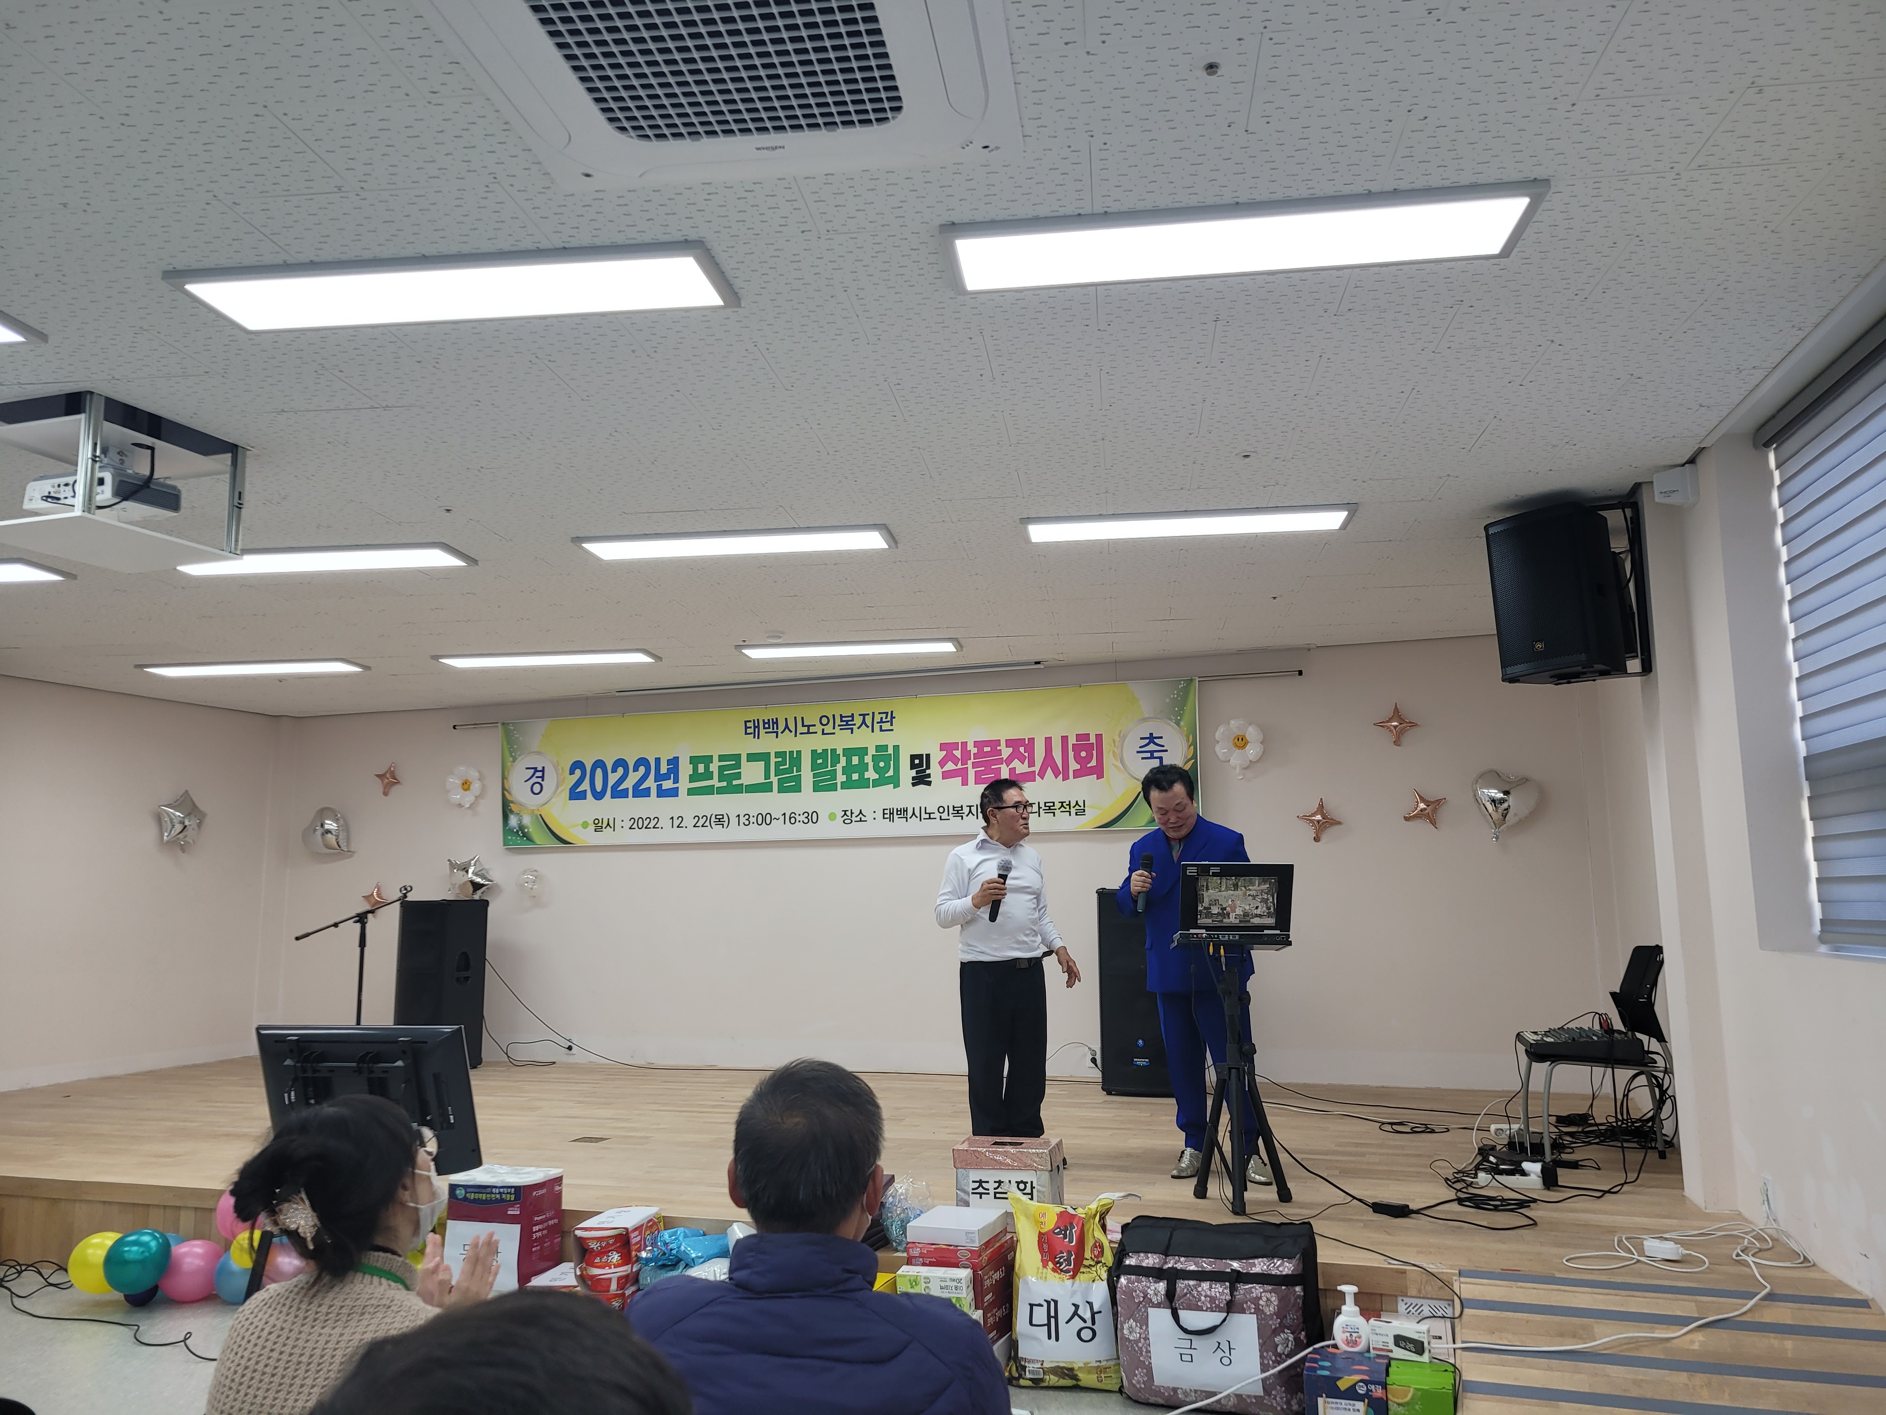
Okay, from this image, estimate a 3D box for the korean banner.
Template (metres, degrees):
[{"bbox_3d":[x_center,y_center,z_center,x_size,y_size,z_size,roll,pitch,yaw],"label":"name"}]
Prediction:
[{"bbox_3d":[-0.799,0.416,9.326,4.980,0.900,0.030,-3,-8,19],"label":"korean banner"}]

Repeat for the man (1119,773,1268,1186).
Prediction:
[{"bbox_3d":[1.011,1.041,5.743,0.577,1.609,0.405,-3,-8,14],"label":"man"}]

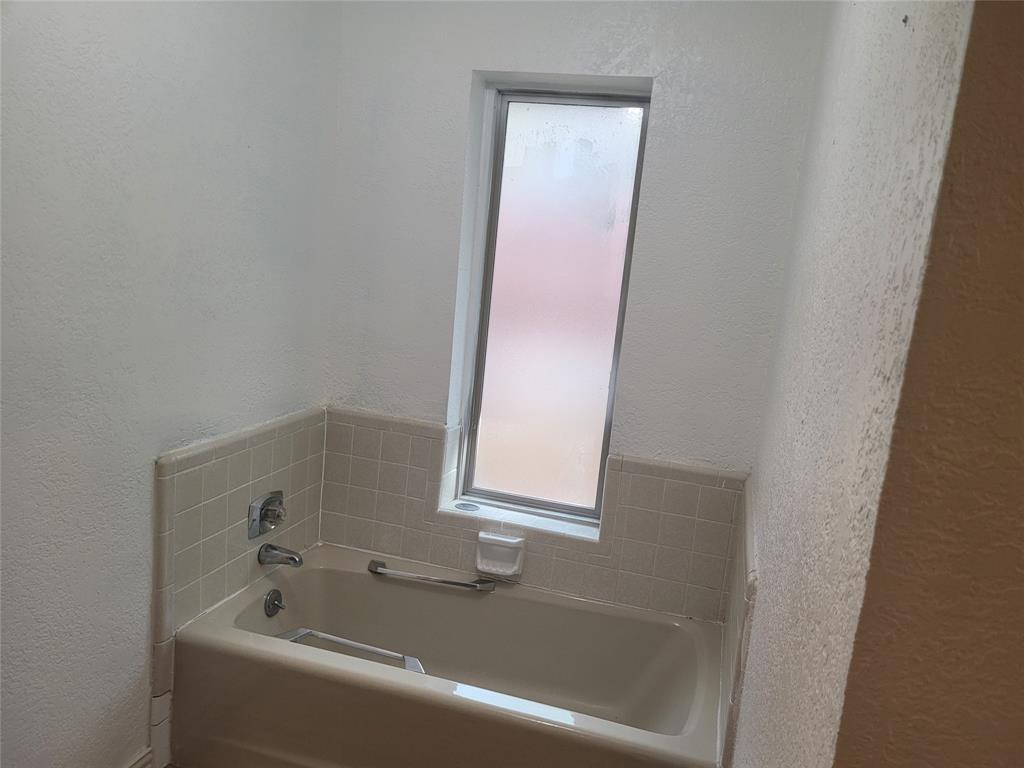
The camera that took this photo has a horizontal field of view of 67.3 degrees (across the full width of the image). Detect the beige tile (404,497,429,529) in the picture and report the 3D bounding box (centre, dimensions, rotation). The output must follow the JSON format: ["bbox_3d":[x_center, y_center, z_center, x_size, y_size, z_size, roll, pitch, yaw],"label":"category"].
[{"bbox_3d":[-0.338,0.456,2.701,0.071,0.108,0.010,8,10,16],"label":"beige tile"}]

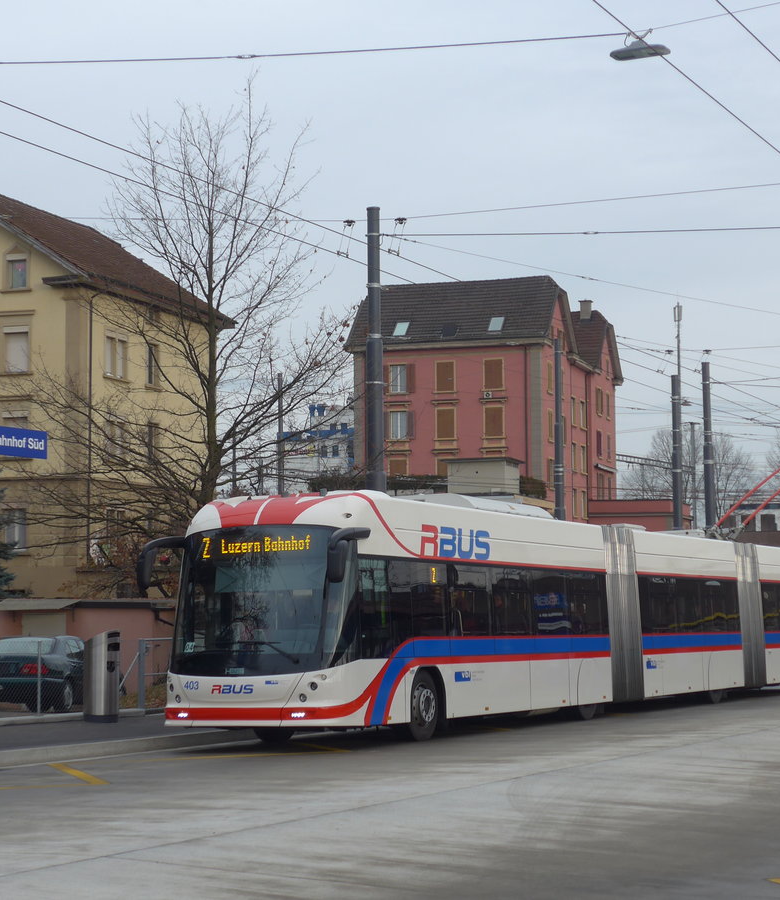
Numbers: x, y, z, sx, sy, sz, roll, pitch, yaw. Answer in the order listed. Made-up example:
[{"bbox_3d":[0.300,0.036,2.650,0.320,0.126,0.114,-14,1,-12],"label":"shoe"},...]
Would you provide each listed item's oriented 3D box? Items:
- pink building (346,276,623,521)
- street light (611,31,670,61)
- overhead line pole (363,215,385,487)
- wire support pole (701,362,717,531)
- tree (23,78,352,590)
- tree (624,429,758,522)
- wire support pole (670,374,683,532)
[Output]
[{"bbox_3d":[6.848,1.035,126.827,13.157,22.424,20.256,-2,-5,20],"label":"pink building"},{"bbox_3d":[2.864,-4.619,21.800,0.660,0.260,0.290,-2,-6,26],"label":"street light"},{"bbox_3d":[-0.296,-0.067,37.324,0.420,9.500,0.420,0,-5,0],"label":"overhead line pole"},{"bbox_3d":[10.120,1.962,60.314,0.420,9.540,0.420,-2,-6,26],"label":"wire support pole"},{"bbox_3d":[-4.011,-1.446,39.155,7.500,12.460,7.500,0,-5,0],"label":"tree"},{"bbox_3d":[23.688,4.540,151.441,10.200,12.559,8.500,0,-5,0],"label":"tree"},{"bbox_3d":[13.392,2.890,88.431,0.500,12.786,0.500,0,-5,0],"label":"wire support pole"}]

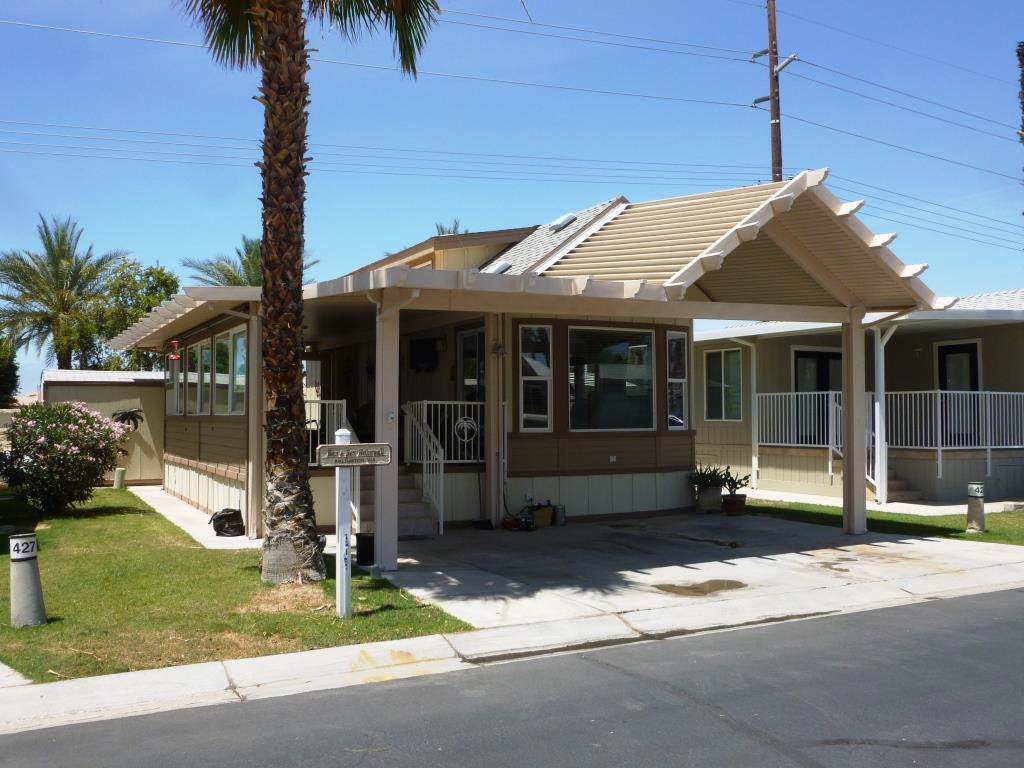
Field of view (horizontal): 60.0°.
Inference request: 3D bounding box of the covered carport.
[{"bbox_3d":[1.342,-0.298,11.565,7.700,4.500,3.900,0,-2,-25],"label":"covered carport"}]

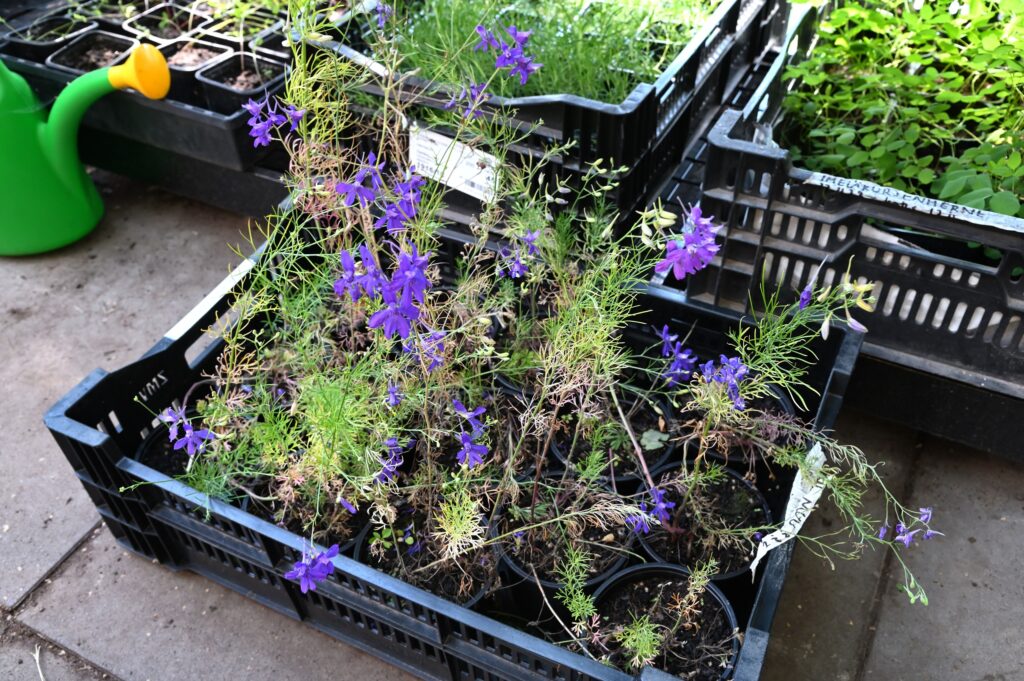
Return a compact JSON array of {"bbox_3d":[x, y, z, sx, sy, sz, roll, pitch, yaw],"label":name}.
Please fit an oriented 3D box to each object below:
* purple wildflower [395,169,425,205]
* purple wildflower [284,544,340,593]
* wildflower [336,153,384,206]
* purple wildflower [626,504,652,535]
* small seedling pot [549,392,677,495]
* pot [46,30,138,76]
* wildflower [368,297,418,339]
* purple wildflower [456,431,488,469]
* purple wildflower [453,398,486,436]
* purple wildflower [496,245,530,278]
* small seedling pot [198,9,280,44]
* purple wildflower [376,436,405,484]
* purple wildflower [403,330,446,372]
[{"bbox_3d":[-0.086,-0.128,0.760,0.026,0.030,0.025,-7,42,-5],"label":"purple wildflower"},{"bbox_3d":[-0.142,0.162,0.645,0.039,0.033,0.030,1,44,4],"label":"purple wildflower"},{"bbox_3d":[-0.117,-0.124,0.700,0.037,0.036,0.026,-8,43,-8],"label":"wildflower"},{"bbox_3d":[0.104,0.145,0.740,0.023,0.023,0.022,5,44,7],"label":"purple wildflower"},{"bbox_3d":[0.092,0.116,0.871,0.120,0.097,0.120,-1,44,1],"label":"small seedling pot"},{"bbox_3d":[-0.613,-0.387,1.373,0.108,0.100,0.105,16,44,19],"label":"pot"},{"bbox_3d":[-0.084,-0.016,0.645,0.035,0.028,0.024,-8,43,-7],"label":"wildflower"},{"bbox_3d":[-0.033,0.090,0.755,0.027,0.030,0.025,-6,44,-4],"label":"purple wildflower"},{"bbox_3d":[-0.033,0.060,0.715,0.026,0.025,0.024,-5,41,-3],"label":"purple wildflower"},{"bbox_3d":[0.000,-0.071,0.815,0.028,0.027,0.025,-2,41,0],"label":"purple wildflower"},{"bbox_3d":[-0.385,-0.421,1.333,0.092,0.090,0.092,24,50,25],"label":"small seedling pot"},{"bbox_3d":[-0.099,0.098,0.740,0.023,0.034,0.023,-9,43,-9],"label":"purple wildflower"},{"bbox_3d":[-0.071,0.009,0.740,0.036,0.034,0.031,-16,46,-14],"label":"purple wildflower"}]

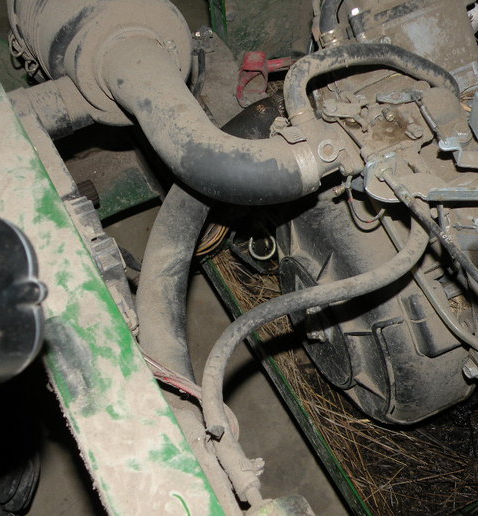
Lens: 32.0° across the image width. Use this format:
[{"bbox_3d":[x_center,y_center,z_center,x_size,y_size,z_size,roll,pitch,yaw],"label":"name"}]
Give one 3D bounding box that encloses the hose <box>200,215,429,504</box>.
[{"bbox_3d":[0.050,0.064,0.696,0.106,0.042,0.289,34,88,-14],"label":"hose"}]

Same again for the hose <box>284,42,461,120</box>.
[{"bbox_3d":[0.119,-0.161,0.746,0.207,0.037,0.072,-10,82,-35],"label":"hose"}]

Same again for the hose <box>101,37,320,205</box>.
[{"bbox_3d":[-0.027,-0.106,0.713,0.229,0.060,0.099,32,57,17],"label":"hose"}]

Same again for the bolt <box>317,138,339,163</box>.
[{"bbox_3d":[0.072,-0.088,0.680,0.017,0.009,0.017,0,88,5],"label":"bolt"}]

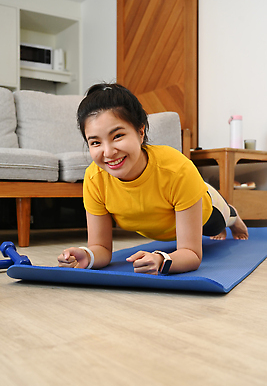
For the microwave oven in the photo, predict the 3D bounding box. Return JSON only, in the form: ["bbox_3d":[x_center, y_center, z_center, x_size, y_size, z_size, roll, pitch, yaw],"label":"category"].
[{"bbox_3d":[-1.230,-1.559,5.595,0.450,0.270,0.345,0,1,-33],"label":"microwave oven"}]

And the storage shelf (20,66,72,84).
[{"bbox_3d":[-1.160,-1.360,5.677,0.706,0.129,0.442,0,1,-33],"label":"storage shelf"}]

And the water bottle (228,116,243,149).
[{"bbox_3d":[0.614,-0.360,2.860,0.080,0.202,0.075,0,1,0],"label":"water bottle"}]

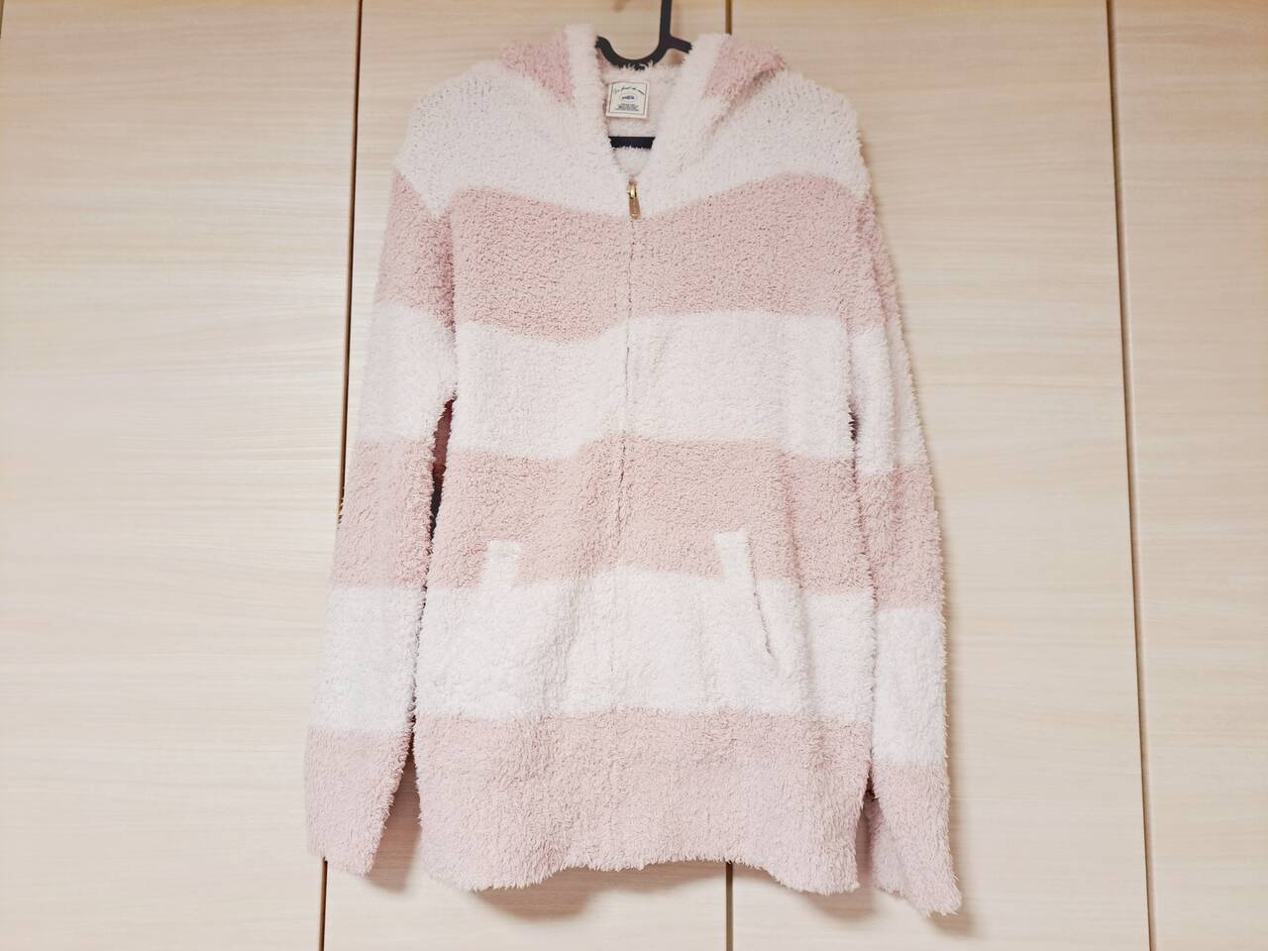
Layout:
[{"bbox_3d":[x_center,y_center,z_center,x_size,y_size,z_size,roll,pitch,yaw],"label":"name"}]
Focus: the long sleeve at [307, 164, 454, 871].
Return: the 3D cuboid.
[{"bbox_3d":[-0.216,0.019,0.765,0.106,0.615,0.080,0,-6,2],"label":"long sleeve"}]

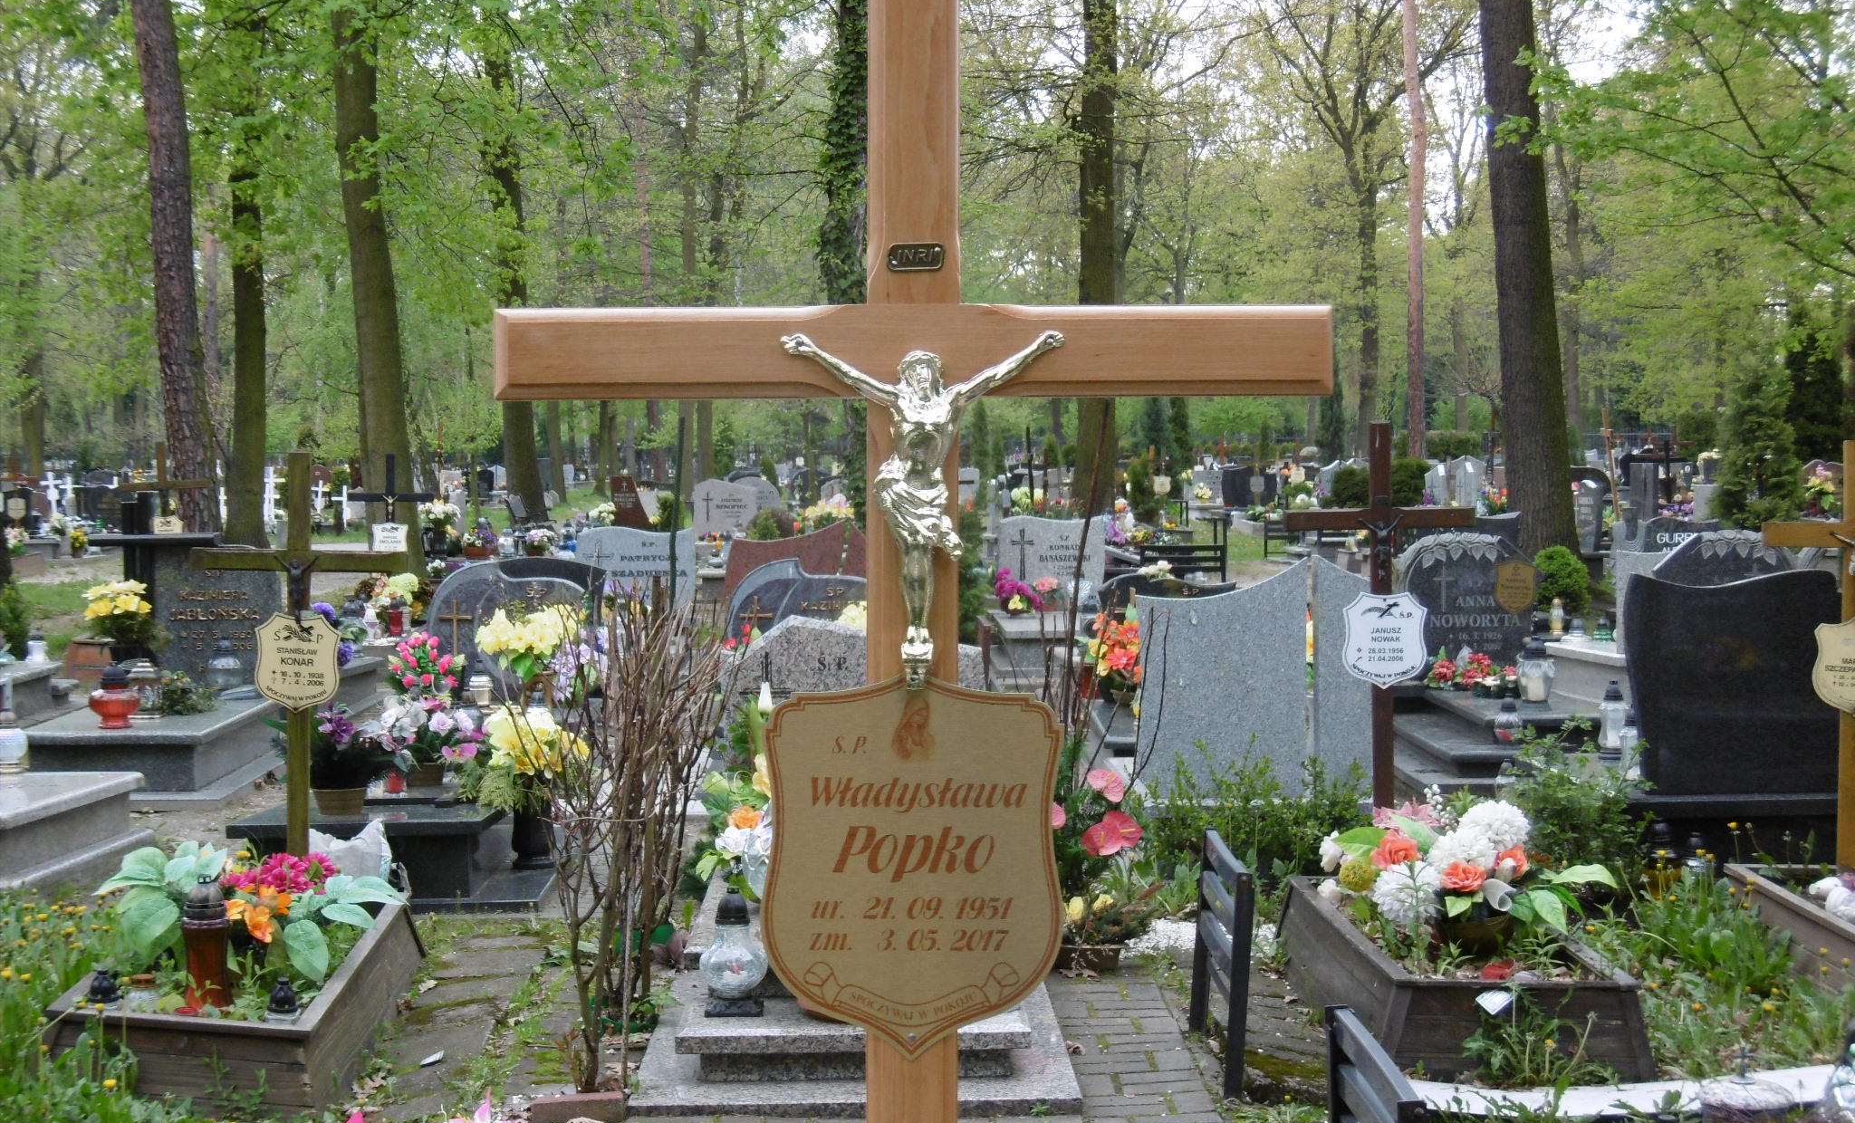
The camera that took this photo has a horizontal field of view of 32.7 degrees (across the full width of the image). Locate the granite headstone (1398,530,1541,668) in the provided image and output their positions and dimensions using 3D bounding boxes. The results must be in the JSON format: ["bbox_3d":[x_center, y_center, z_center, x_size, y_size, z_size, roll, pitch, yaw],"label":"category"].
[{"bbox_3d":[2.694,0.214,15.821,0.760,0.740,0.140,0,2,-1],"label":"granite headstone"}]

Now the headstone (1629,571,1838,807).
[{"bbox_3d":[2.869,0.435,11.226,0.760,0.820,0.120,0,2,-5],"label":"headstone"}]

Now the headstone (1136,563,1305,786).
[{"bbox_3d":[1.059,0.423,11.326,0.620,0.840,0.120,0,2,-3],"label":"headstone"}]

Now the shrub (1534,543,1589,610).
[{"bbox_3d":[4.311,0.133,21.500,0.420,0.520,0.420,0,2,-2],"label":"shrub"}]

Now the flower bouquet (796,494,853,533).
[{"bbox_3d":[-0.862,-0.370,26.500,0.470,0.380,0.400,0,2,-2],"label":"flower bouquet"}]

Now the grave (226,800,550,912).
[{"bbox_3d":[-1.890,0.950,11.347,1.100,0.300,2.000,0,2,-1],"label":"grave"}]

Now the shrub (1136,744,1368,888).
[{"bbox_3d":[1.147,0.906,11.200,0.830,0.520,0.500,0,2,-2],"label":"shrub"}]

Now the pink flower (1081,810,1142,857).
[{"bbox_3d":[0.582,0.859,10.000,0.200,0.150,0.120,0,2,-2],"label":"pink flower"}]

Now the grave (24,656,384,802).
[{"bbox_3d":[-3.440,0.819,14.544,0.880,0.310,2.600,0,2,-2],"label":"grave"}]

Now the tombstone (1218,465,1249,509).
[{"bbox_3d":[5.431,-1.238,53.493,0.950,0.720,0.160,0,2,-3],"label":"tombstone"}]

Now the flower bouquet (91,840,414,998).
[{"bbox_3d":[-1.777,0.934,8.300,0.810,0.420,0.550,0,2,-2],"label":"flower bouquet"}]

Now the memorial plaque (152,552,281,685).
[{"bbox_3d":[-3.462,0.272,15.400,0.640,0.670,0.110,0,2,-2],"label":"memorial plaque"}]

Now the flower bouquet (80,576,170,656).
[{"bbox_3d":[-3.831,0.270,15.100,0.420,0.390,0.380,0,2,-2],"label":"flower bouquet"}]

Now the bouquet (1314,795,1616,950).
[{"bbox_3d":[1.437,0.832,8.460,0.740,0.370,0.500,0,2,-1],"label":"bouquet"}]

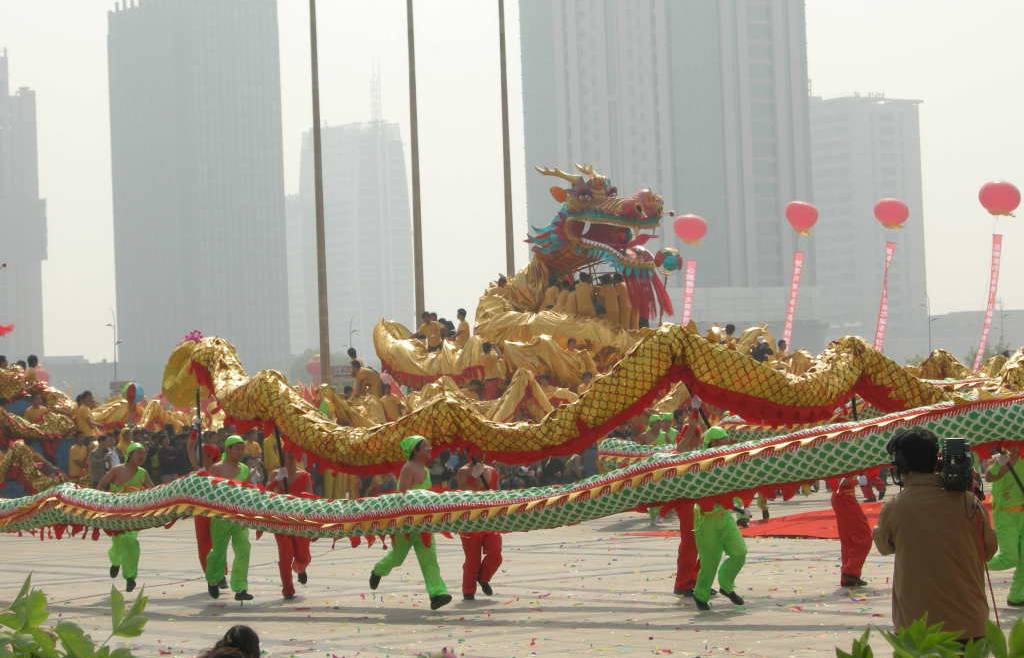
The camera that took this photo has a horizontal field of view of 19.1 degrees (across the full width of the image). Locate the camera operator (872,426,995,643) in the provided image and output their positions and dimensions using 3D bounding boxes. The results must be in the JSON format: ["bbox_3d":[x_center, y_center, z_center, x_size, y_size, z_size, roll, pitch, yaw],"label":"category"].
[{"bbox_3d":[2.011,1.326,14.400,0.620,1.730,0.500,-2,-1,5],"label":"camera operator"}]

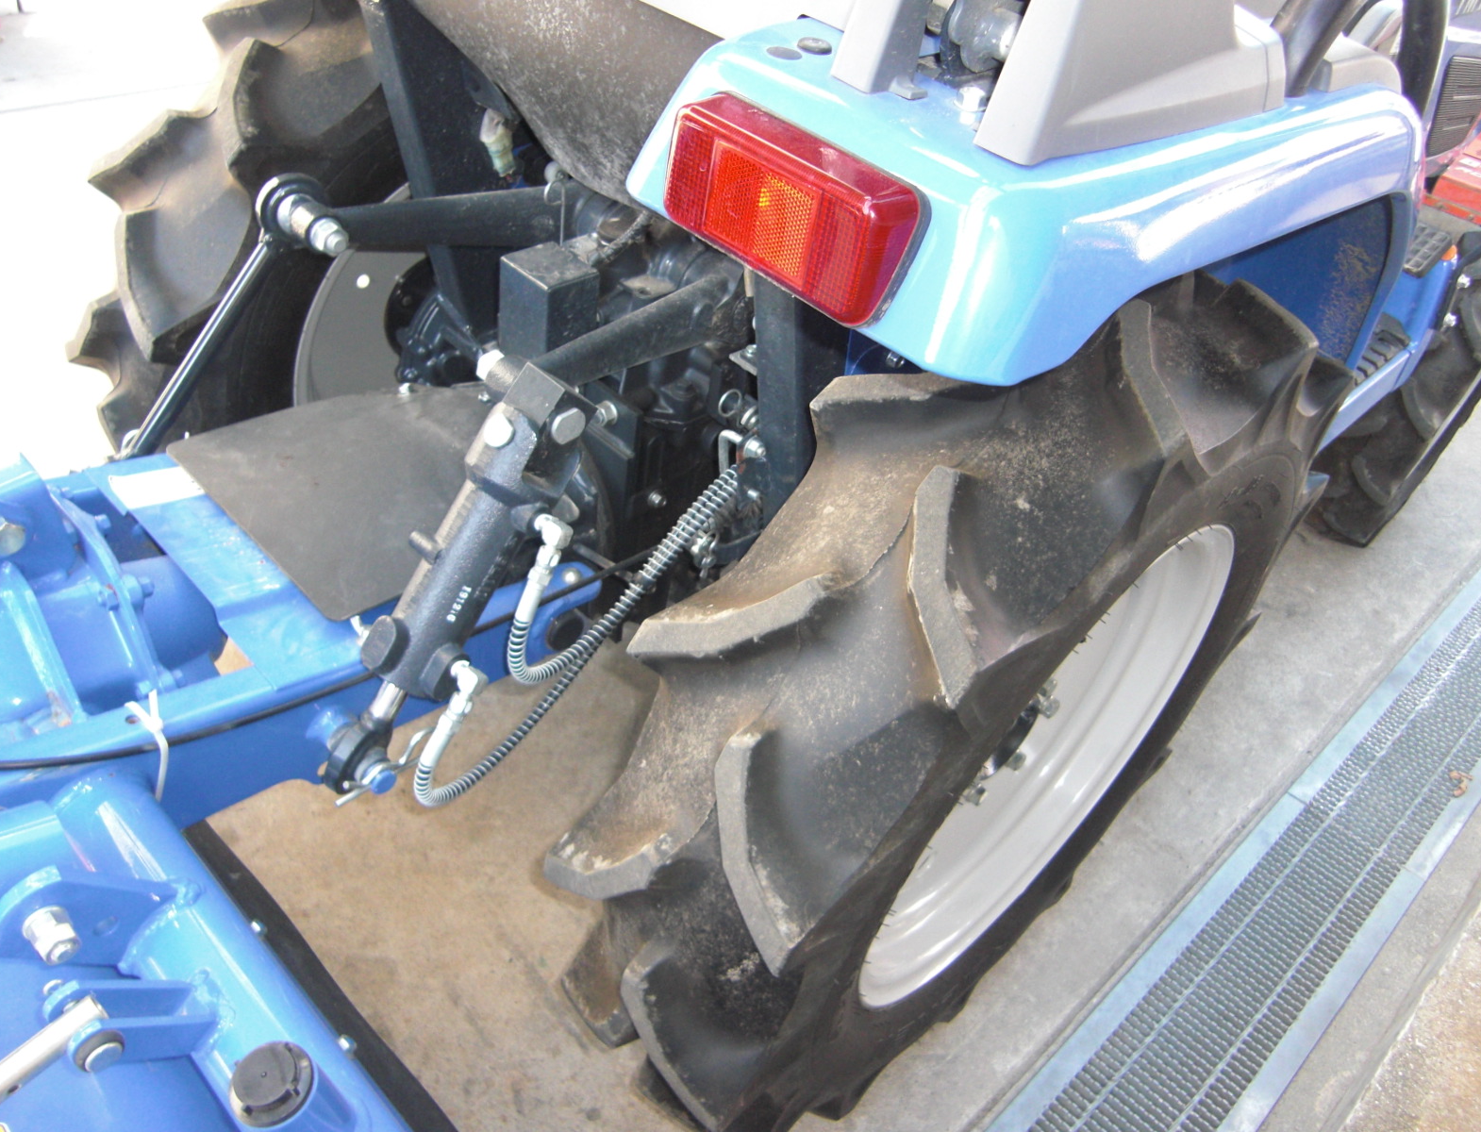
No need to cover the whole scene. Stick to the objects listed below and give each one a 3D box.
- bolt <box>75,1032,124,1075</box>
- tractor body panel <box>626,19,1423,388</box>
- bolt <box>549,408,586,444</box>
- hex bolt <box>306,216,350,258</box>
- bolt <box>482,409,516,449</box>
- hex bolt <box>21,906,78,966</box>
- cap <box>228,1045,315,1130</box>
[{"bbox_3d":[-0.322,0.244,0.613,0.027,0.027,0.015,-28,51,-36],"label":"bolt"},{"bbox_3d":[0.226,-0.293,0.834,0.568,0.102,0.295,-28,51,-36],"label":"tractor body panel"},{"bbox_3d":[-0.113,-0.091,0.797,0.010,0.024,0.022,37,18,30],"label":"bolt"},{"bbox_3d":[-0.324,-0.258,0.960,0.028,0.028,0.028,-28,51,-36],"label":"hex bolt"},{"bbox_3d":[-0.158,-0.089,0.797,0.022,0.022,0.010,37,18,30],"label":"bolt"},{"bbox_3d":[-0.367,0.197,0.650,0.025,0.025,0.027,-28,51,-36],"label":"hex bolt"},{"bbox_3d":[-0.241,0.267,0.627,0.042,0.012,0.042,2,52,-2],"label":"cap"}]

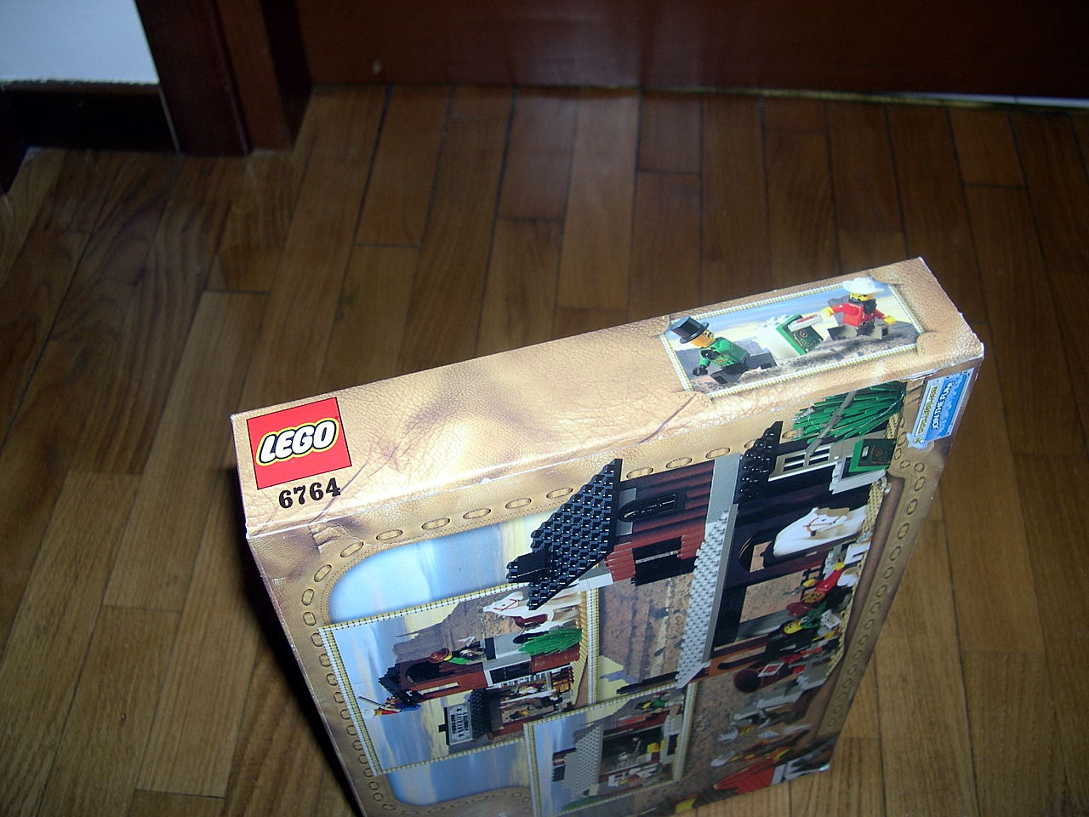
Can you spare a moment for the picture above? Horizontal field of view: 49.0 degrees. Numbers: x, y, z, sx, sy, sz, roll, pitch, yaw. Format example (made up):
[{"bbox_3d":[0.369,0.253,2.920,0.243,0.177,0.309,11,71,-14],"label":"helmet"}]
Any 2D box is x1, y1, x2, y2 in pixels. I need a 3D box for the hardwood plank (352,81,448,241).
[{"bbox_3d":[-0.124,-0.218,1.082,0.058,0.015,0.212,4,54,3],"label":"hardwood plank"}]

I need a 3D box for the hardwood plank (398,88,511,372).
[{"bbox_3d":[-0.072,-0.156,1.036,0.059,0.015,0.321,3,54,3],"label":"hardwood plank"}]

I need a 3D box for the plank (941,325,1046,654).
[{"bbox_3d":[0.316,0.051,0.880,0.057,0.015,0.288,4,54,3],"label":"plank"}]

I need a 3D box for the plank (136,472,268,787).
[{"bbox_3d":[-0.216,0.130,0.830,0.058,0.015,0.283,3,54,3],"label":"plank"}]

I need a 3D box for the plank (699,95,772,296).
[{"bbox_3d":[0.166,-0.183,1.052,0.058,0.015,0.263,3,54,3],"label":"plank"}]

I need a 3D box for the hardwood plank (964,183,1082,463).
[{"bbox_3d":[0.385,-0.076,0.971,0.057,0.015,0.286,3,54,3],"label":"hardwood plank"}]

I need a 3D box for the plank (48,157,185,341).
[{"bbox_3d":[-0.362,-0.138,1.027,0.057,0.015,0.225,4,54,3],"label":"plank"}]

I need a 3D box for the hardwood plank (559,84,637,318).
[{"bbox_3d":[0.049,-0.187,1.057,0.059,0.015,0.275,3,54,3],"label":"hardwood plank"}]

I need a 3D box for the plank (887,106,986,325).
[{"bbox_3d":[0.338,-0.171,1.041,0.057,0.015,0.266,3,54,3],"label":"plank"}]

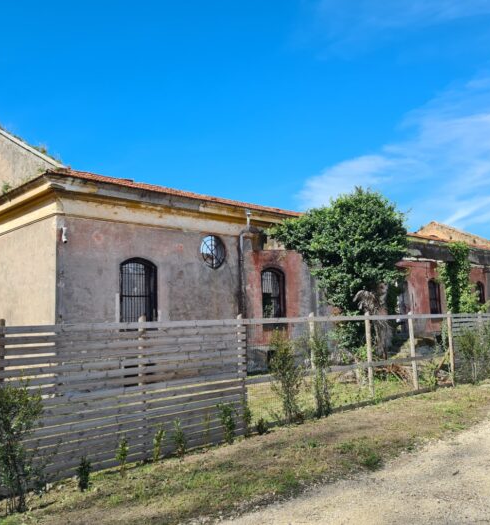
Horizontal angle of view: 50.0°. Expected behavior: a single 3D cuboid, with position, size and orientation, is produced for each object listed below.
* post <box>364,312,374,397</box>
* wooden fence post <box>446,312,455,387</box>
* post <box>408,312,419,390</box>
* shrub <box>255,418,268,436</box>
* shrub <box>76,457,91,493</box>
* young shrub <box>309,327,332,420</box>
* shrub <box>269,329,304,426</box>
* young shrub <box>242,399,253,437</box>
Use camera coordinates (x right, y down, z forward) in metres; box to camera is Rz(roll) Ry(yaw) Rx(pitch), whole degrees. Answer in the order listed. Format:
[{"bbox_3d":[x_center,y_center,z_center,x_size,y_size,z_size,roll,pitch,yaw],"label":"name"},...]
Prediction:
[{"bbox_3d":[2.407,1.773,10.071,0.090,1.625,0.090,5,-10,-43],"label":"post"},{"bbox_3d":[4.868,2.059,12.387,0.090,1.757,0.090,5,-10,-43],"label":"wooden fence post"},{"bbox_3d":[3.620,1.909,11.230,0.090,1.676,0.090,5,-10,-43],"label":"post"},{"bbox_3d":[0.238,2.379,7.581,0.168,0.252,0.168,-2,-7,0],"label":"shrub"},{"bbox_3d":[-1.623,2.125,5.285,0.156,0.338,0.156,5,-10,-43],"label":"shrub"},{"bbox_3d":[1.242,1.819,8.652,0.351,1.455,0.351,-2,-7,0],"label":"young shrub"},{"bbox_3d":[0.625,1.766,8.112,0.539,1.423,0.539,-2,-7,0],"label":"shrub"},{"bbox_3d":[0.036,2.217,7.477,0.166,0.497,0.166,-2,-7,0],"label":"young shrub"}]

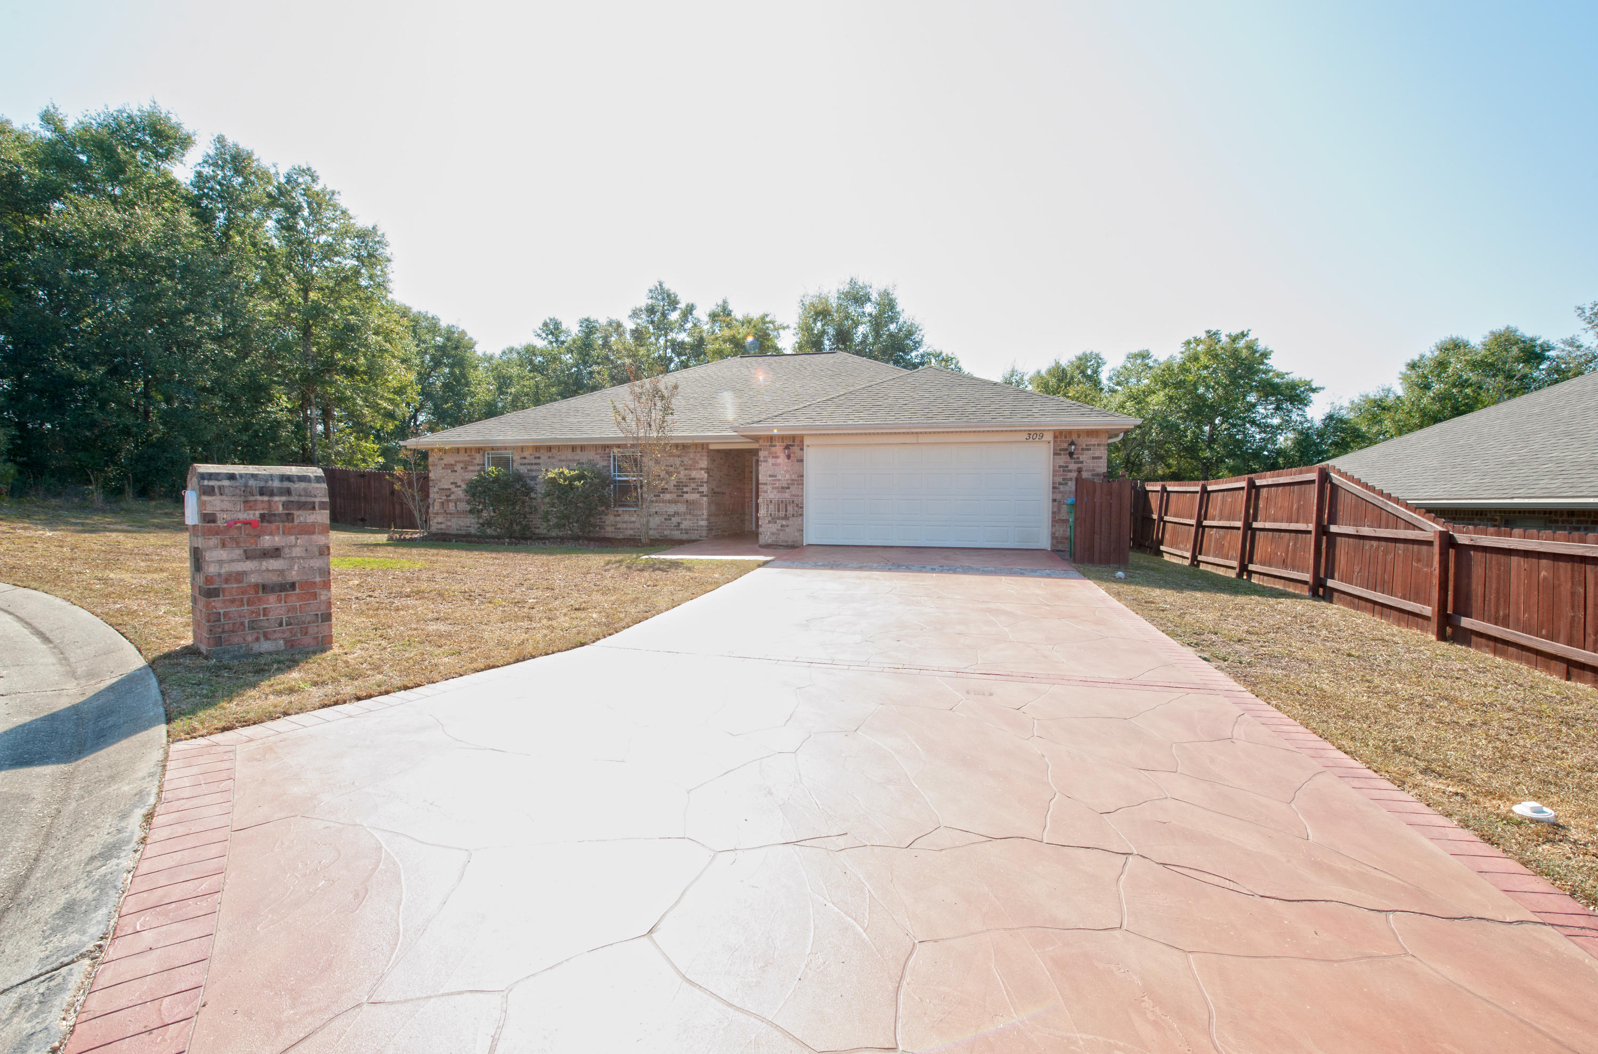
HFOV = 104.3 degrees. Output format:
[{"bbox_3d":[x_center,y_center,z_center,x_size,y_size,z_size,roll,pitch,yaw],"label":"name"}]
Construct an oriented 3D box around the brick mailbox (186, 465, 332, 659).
[{"bbox_3d":[-3.848,0.224,4.429,0.415,1.325,0.719,2,3,37],"label":"brick mailbox"}]

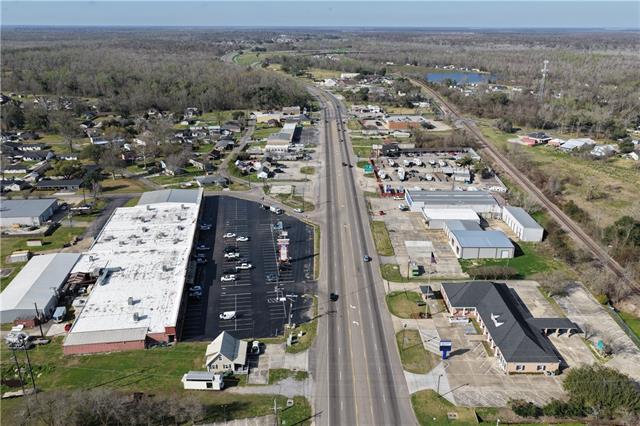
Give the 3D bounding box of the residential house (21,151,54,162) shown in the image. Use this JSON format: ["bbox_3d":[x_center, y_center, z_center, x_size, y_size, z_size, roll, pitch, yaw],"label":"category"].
[{"bbox_3d":[-217.330,-44.550,385.130,22.500,4.800,13.000,0,21,0],"label":"residential house"}]

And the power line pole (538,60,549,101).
[{"bbox_3d":[287.940,-167.000,637.600,5.500,54.000,5.500,0,21,0],"label":"power line pole"}]

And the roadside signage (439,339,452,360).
[{"bbox_3d":[39.040,42.850,155.340,3.200,6.700,0.800,0,21,0],"label":"roadside signage"}]

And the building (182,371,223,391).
[{"bbox_3d":[-33.457,48.383,142.819,10.400,3.100,3.600,1,21,1],"label":"building"}]

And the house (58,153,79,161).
[{"bbox_3d":[-193.330,-44.140,384.710,15.500,4.500,10.500,0,21,0],"label":"house"}]

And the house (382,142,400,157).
[{"bbox_3d":[56.580,-48.750,390.940,12.500,5.000,20.000,2,21,5],"label":"house"}]

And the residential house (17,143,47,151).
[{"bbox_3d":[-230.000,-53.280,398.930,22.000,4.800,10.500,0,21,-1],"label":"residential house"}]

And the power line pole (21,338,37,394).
[{"bbox_3d":[-76.827,42.647,132.077,0.500,21.000,0.500,0,21,0],"label":"power line pole"}]

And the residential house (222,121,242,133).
[{"bbox_3d":[-85.556,-84.022,487.999,17.000,6.000,19.000,0,21,0],"label":"residential house"}]

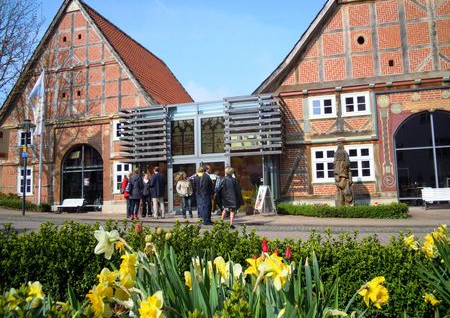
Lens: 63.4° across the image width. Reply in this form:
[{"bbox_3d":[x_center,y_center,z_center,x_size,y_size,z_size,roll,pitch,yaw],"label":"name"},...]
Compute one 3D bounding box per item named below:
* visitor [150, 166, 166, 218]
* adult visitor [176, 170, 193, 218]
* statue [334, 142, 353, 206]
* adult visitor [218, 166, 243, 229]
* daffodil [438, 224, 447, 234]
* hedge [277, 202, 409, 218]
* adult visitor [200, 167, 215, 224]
[{"bbox_3d":[-2.282,1.167,12.500,0.520,1.770,0.360,0,-5,-18],"label":"visitor"},{"bbox_3d":[-1.401,1.235,12.600,0.520,1.620,0.400,-3,-5,12],"label":"adult visitor"},{"bbox_3d":[4.067,0.642,12.500,0.600,2.400,0.580,-3,-5,15],"label":"statue"},{"bbox_3d":[0.148,1.023,9.800,0.600,1.660,0.450,-1,-5,-3],"label":"adult visitor"},{"bbox_3d":[1.374,0.445,2.300,0.050,0.060,0.055,2,-6,-37],"label":"daffodil"},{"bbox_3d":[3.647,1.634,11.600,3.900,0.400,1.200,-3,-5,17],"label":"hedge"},{"bbox_3d":[-0.515,1.062,10.900,0.360,1.760,0.480,4,-7,-45],"label":"adult visitor"}]

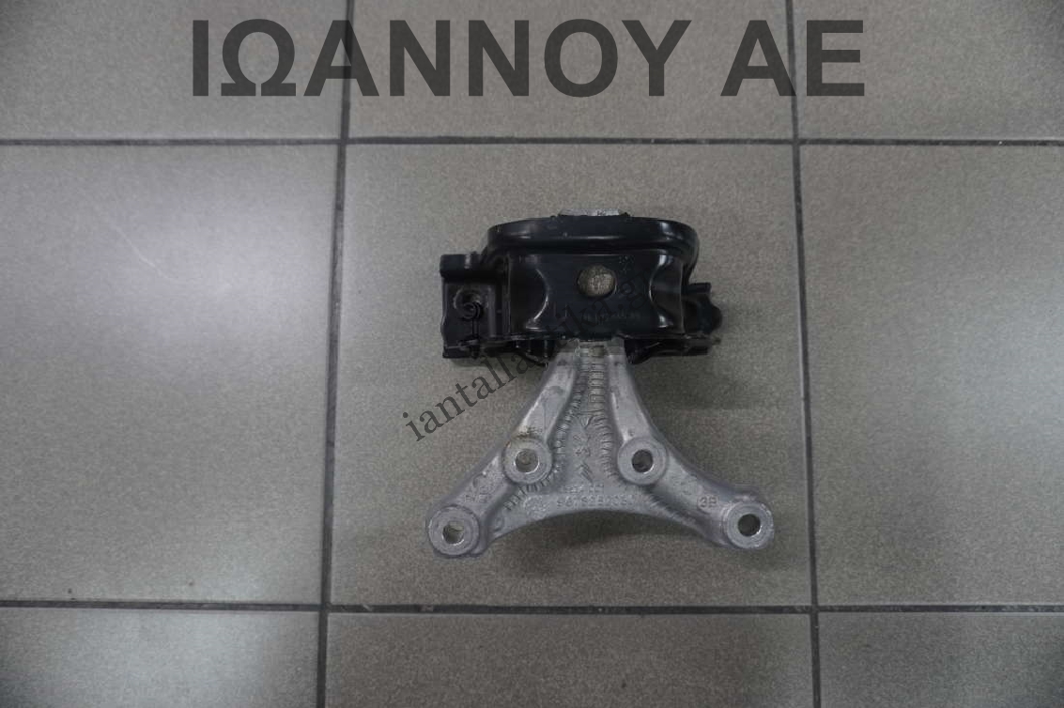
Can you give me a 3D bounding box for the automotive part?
[{"bbox_3d":[0.039,0.016,0.433,0.206,0.088,0.209,-1,84,0],"label":"automotive part"}]

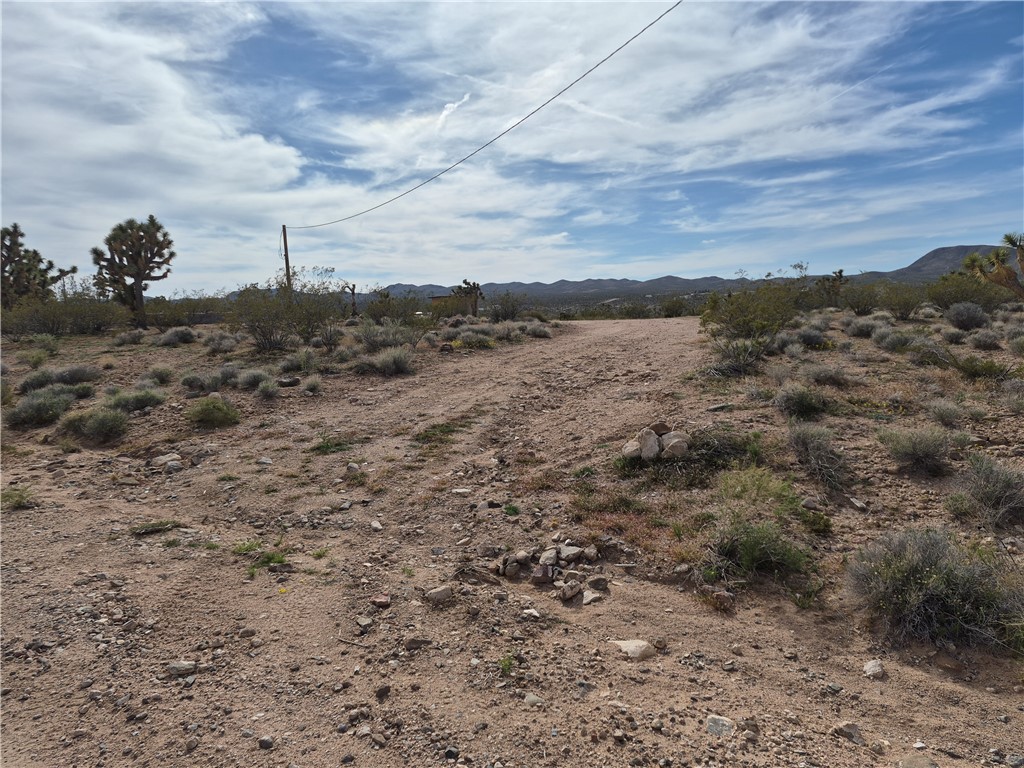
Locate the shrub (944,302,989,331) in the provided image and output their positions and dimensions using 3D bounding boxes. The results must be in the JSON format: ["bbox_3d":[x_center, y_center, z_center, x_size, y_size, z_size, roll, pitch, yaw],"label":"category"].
[{"bbox_3d":[11.690,-1.736,17.500,1.036,0.699,0.933,4,9,33],"label":"shrub"}]

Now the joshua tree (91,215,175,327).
[{"bbox_3d":[-18.127,-5.421,32.500,4.012,5.350,3.691,-1,8,0],"label":"joshua tree"}]

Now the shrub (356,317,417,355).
[{"bbox_3d":[-3.099,-1.173,16.800,1.580,0.889,1.264,-1,8,0],"label":"shrub"}]

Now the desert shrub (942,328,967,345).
[{"bbox_3d":[12.162,-1.305,18.700,0.660,0.422,0.607,-1,8,0],"label":"desert shrub"}]

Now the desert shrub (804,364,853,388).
[{"bbox_3d":[5.117,-0.121,11.000,0.776,0.361,0.714,-1,8,0],"label":"desert shrub"}]

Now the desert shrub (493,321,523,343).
[{"bbox_3d":[-0.146,-1.665,22.000,0.941,0.603,0.847,0,7,0],"label":"desert shrub"}]

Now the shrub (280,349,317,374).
[{"bbox_3d":[-4.236,-0.446,13.500,0.693,0.475,0.624,0,7,0],"label":"shrub"}]

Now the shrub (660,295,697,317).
[{"bbox_3d":[8.320,-3.848,34.000,1.773,1.264,1.685,1,8,14],"label":"shrub"}]

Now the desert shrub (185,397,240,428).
[{"bbox_3d":[-3.641,0.348,8.300,0.639,0.345,0.607,0,7,0],"label":"desert shrub"}]

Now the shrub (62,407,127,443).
[{"bbox_3d":[-4.663,0.452,7.600,0.760,0.370,0.699,-1,8,0],"label":"shrub"}]

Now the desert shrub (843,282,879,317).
[{"bbox_3d":[13.317,-3.229,26.000,1.300,1.299,1.300,3,9,27],"label":"desert shrub"}]

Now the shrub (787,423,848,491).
[{"bbox_3d":[2.330,0.543,5.155,0.415,0.462,0.383,3,8,25],"label":"shrub"}]

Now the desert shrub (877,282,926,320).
[{"bbox_3d":[16.887,-3.577,29.500,2.168,1.648,1.994,-1,8,0],"label":"desert shrub"}]

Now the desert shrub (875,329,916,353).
[{"bbox_3d":[8.400,-0.960,14.908,0.789,0.504,0.651,4,8,29],"label":"desert shrub"}]

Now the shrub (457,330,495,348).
[{"bbox_3d":[-0.853,-1.047,15.874,0.913,0.394,0.754,0,7,-3],"label":"shrub"}]

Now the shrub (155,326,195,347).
[{"bbox_3d":[-8.238,-1.169,16.626,0.949,0.465,0.783,-4,8,-26],"label":"shrub"}]

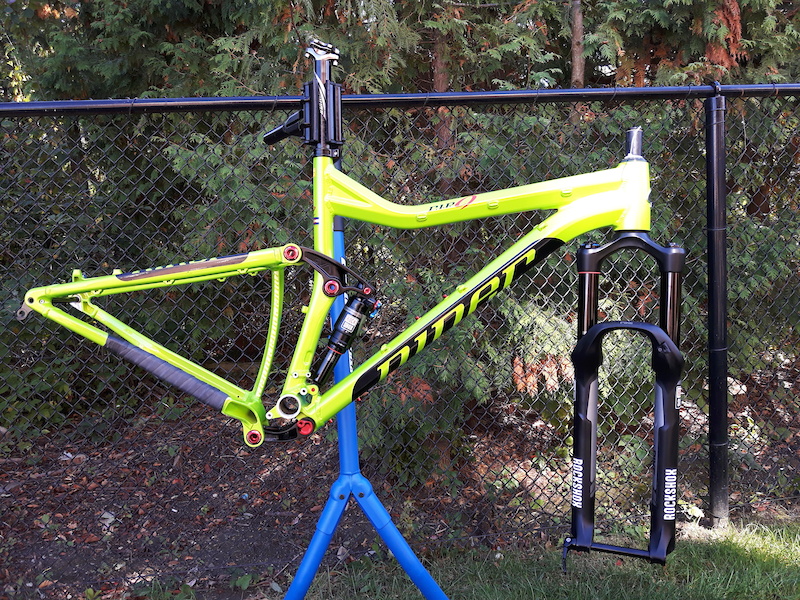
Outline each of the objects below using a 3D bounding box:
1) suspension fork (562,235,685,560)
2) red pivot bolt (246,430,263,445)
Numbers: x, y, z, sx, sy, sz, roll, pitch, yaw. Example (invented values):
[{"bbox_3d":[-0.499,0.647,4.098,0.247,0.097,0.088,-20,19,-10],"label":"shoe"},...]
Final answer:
[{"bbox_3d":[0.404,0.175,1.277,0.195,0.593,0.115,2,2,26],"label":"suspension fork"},{"bbox_3d":[-0.251,0.237,1.237,0.025,0.025,0.018,-2,4,0],"label":"red pivot bolt"}]

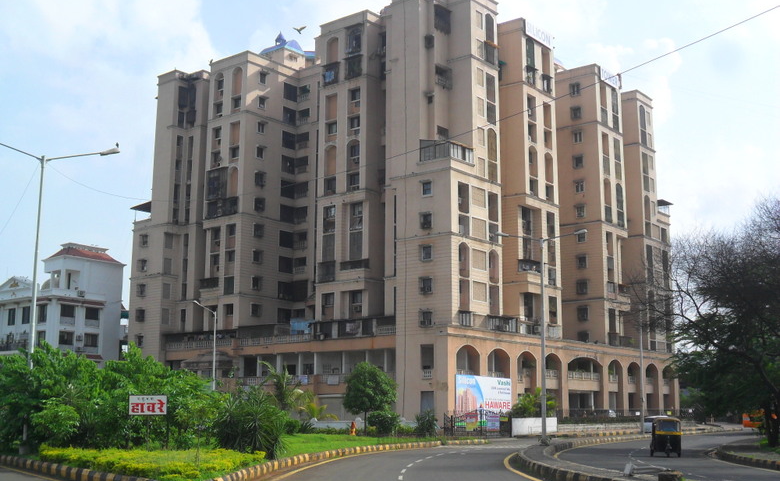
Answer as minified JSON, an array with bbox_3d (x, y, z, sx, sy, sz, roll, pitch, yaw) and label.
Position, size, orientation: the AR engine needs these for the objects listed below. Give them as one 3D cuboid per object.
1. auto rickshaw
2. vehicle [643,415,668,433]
[{"bbox_3d":[11.763,8.326,42.195,1.300,1.700,2.600,-2,-10,12],"label":"auto rickshaw"},{"bbox_3d":[27.264,18.676,100.283,1.720,1.718,4.200,-8,-13,38],"label":"vehicle"}]

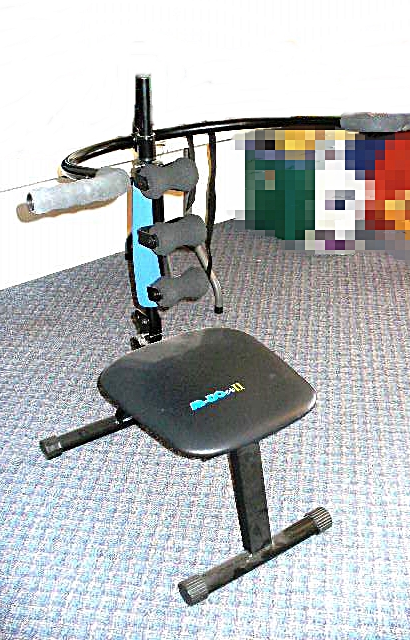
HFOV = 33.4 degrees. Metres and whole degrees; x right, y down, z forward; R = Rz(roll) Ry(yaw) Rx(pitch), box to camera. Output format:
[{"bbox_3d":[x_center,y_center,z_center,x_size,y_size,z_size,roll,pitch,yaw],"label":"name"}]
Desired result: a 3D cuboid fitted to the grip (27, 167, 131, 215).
[{"bbox_3d":[-0.216,-0.224,1.178,0.184,0.044,0.053,-18,34,-32],"label":"grip"}]

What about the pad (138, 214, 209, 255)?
[{"bbox_3d":[-0.068,-0.202,1.632,0.136,0.078,0.078,-17,33,-29],"label":"pad"}]

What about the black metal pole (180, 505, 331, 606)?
[{"bbox_3d":[0.141,0.583,1.718,0.447,0.061,0.060,-16,33,-29],"label":"black metal pole"}]

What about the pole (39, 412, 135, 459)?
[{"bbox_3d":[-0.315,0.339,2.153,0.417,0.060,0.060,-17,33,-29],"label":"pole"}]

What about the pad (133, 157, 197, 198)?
[{"bbox_3d":[-0.085,-0.330,1.596,0.136,0.078,0.078,-17,33,-29],"label":"pad"}]

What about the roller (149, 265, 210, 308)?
[{"bbox_3d":[-0.060,-0.080,1.681,0.136,0.080,0.078,-17,33,-29],"label":"roller"}]

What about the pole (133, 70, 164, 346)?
[{"bbox_3d":[-0.147,-0.243,1.745,0.053,0.723,0.063,-17,33,-29],"label":"pole"}]

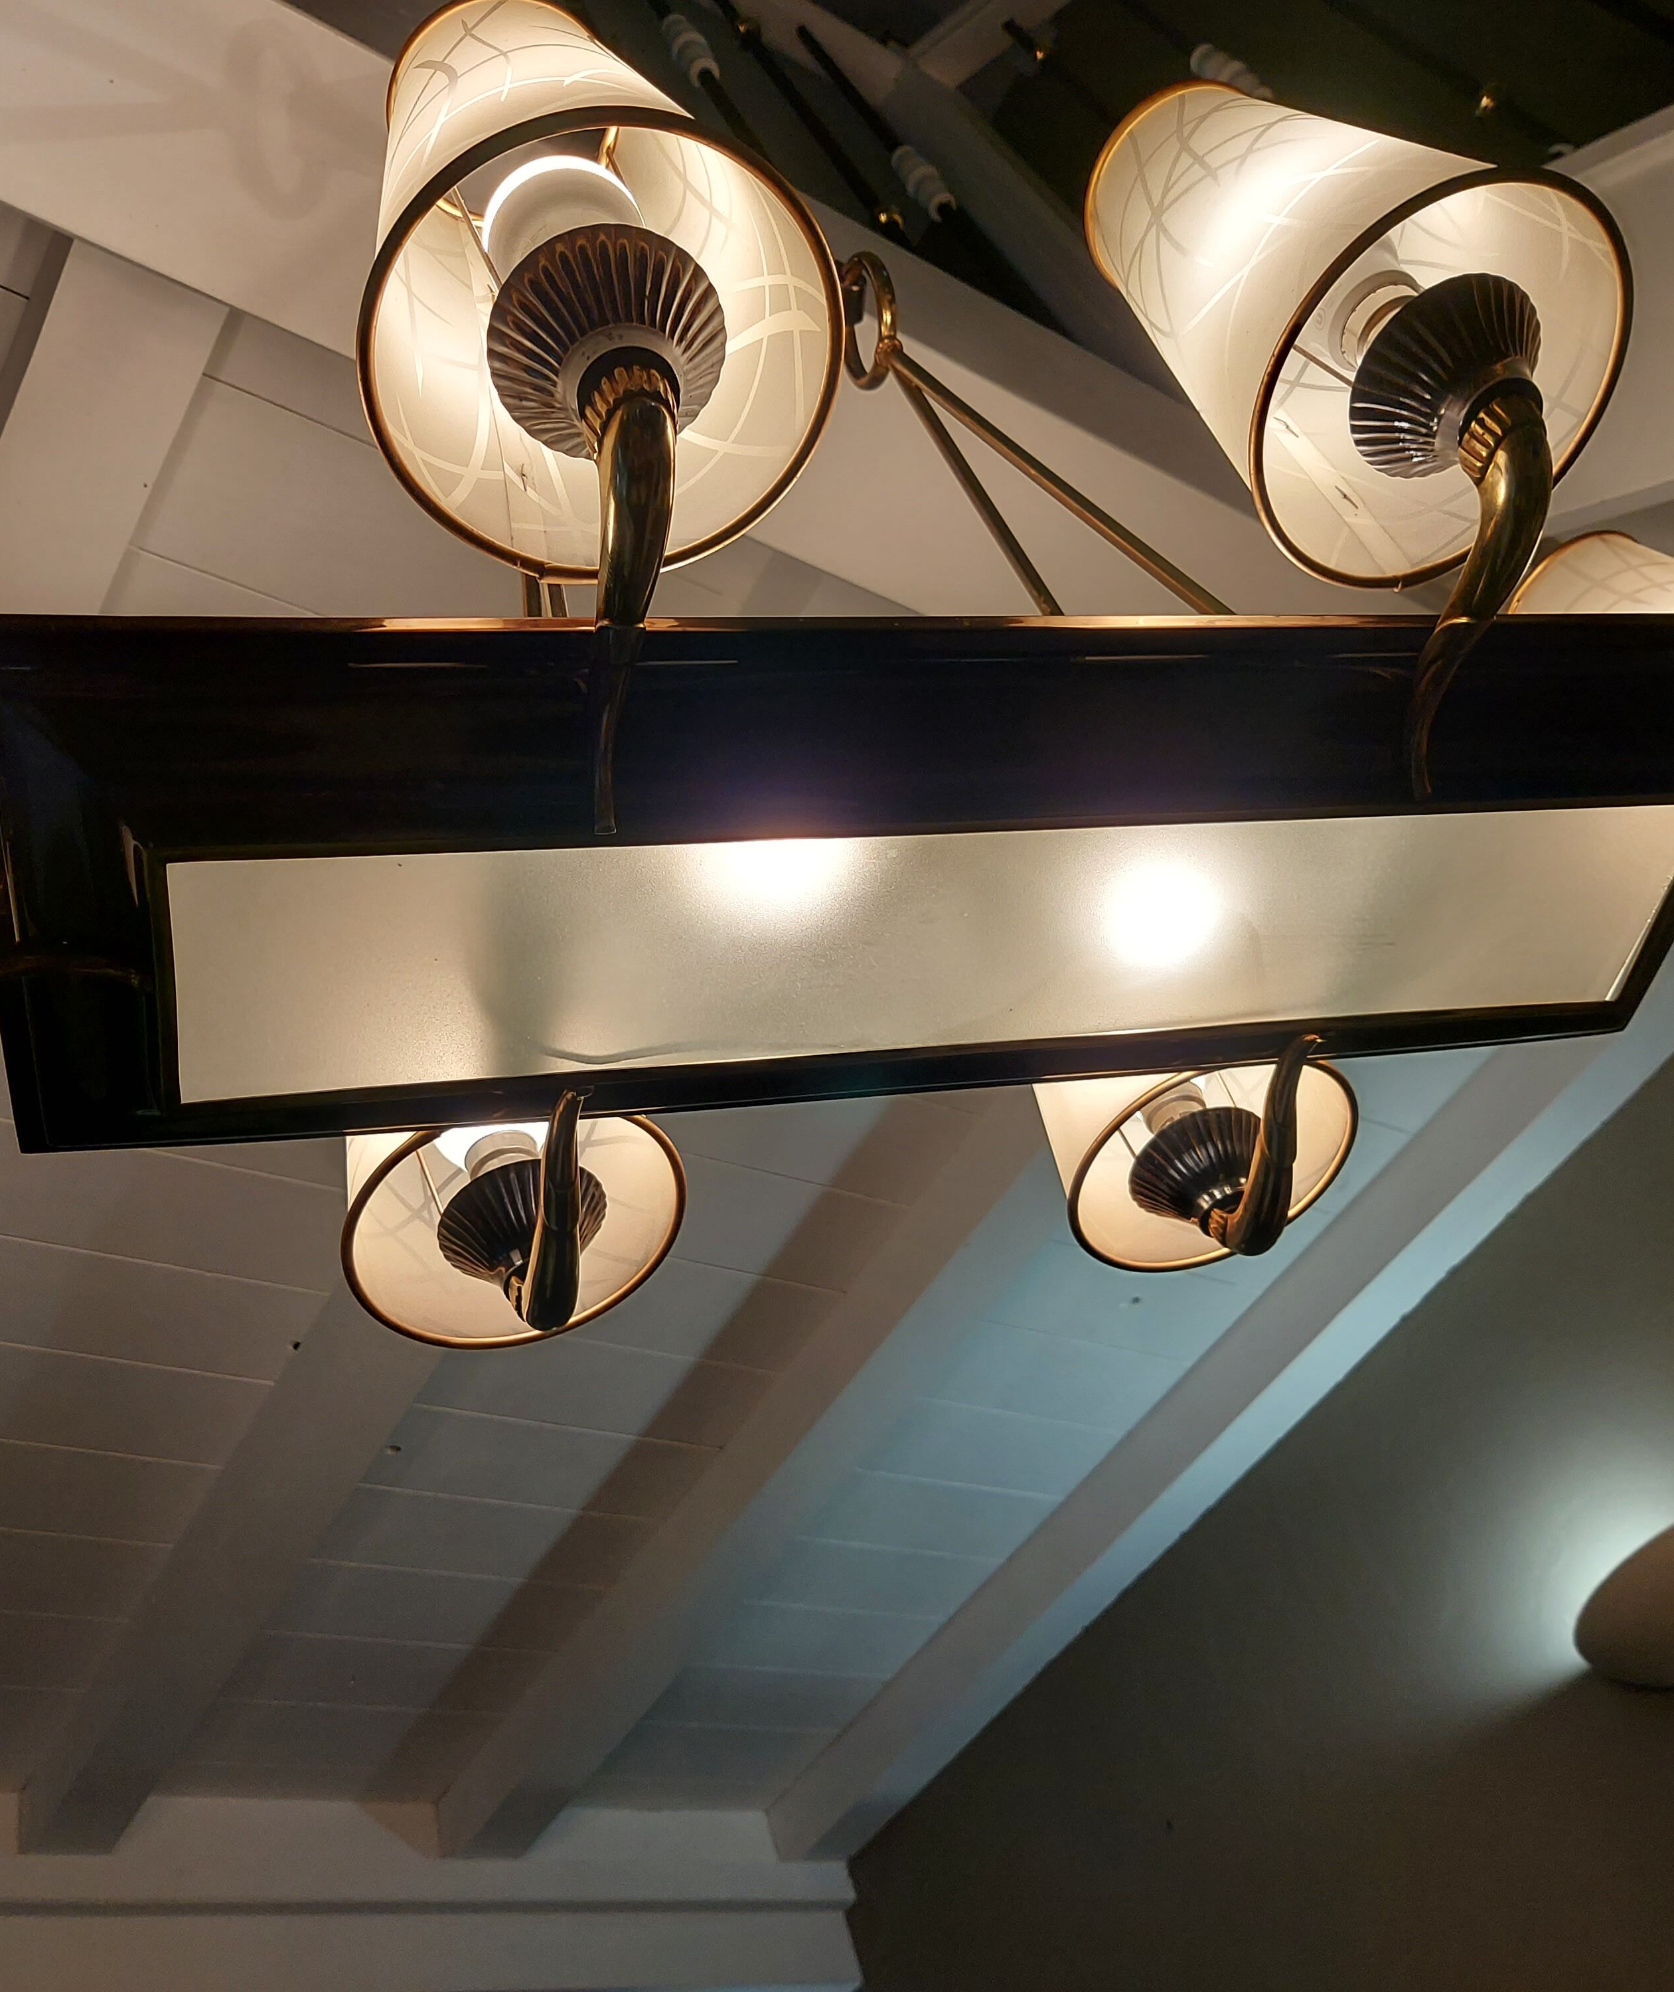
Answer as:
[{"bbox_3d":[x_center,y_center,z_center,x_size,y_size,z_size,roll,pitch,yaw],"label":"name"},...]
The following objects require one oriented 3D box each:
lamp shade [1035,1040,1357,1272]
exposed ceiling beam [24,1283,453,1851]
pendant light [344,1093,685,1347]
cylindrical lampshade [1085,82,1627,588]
[{"bbox_3d":[0.151,0.018,0.969,0.144,0.194,0.144,-30,-46,7],"label":"lamp shade"},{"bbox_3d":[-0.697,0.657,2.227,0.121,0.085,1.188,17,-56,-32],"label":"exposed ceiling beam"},{"bbox_3d":[-0.161,0.036,0.865,0.144,0.194,0.144,-14,-47,-11],"label":"pendant light"},{"bbox_3d":[0.173,-0.265,0.714,0.144,0.194,0.144,-12,-46,-13],"label":"cylindrical lampshade"}]

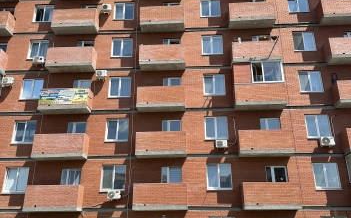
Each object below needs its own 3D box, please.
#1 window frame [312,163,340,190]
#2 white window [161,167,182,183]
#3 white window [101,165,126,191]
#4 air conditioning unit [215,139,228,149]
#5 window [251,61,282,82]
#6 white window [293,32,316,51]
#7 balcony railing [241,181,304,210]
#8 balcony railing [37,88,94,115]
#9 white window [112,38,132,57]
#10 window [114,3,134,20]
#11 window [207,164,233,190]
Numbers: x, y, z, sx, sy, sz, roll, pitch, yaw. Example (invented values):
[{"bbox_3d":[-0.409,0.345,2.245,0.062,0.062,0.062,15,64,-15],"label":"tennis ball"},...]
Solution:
[{"bbox_3d":[8.477,3.791,18.236,1.376,1.429,0.150,-1,-20,3],"label":"window frame"},{"bbox_3d":[-0.186,3.971,18.146,1.173,1.385,0.160,-1,-20,3],"label":"white window"},{"bbox_3d":[-3.577,4.047,18.809,1.390,1.453,0.140,-1,-20,3],"label":"white window"},{"bbox_3d":[2.629,2.029,18.360,0.650,0.460,0.280,-1,-20,3],"label":"air conditioning unit"},{"bbox_3d":[5.630,-2.195,19.800,1.905,1.406,0.120,-1,-20,3],"label":"window"},{"bbox_3d":[8.573,-4.464,21.489,1.358,1.413,0.150,-1,-20,3],"label":"white window"},{"bbox_3d":[5.278,4.798,17.789,2.960,1.391,0.947,-1,-20,3],"label":"balcony railing"},{"bbox_3d":[-6.932,-0.489,20.453,3.019,1.332,0.947,-1,-20,3],"label":"balcony railing"},{"bbox_3d":[-3.603,-4.156,21.850,1.376,1.429,0.150,-1,-20,3],"label":"white window"},{"bbox_3d":[-3.615,-6.894,22.864,1.376,1.429,0.150,-1,-20,3],"label":"window"},{"bbox_3d":[2.491,3.909,18.503,1.390,1.453,0.140,-1,-20,3],"label":"window"}]

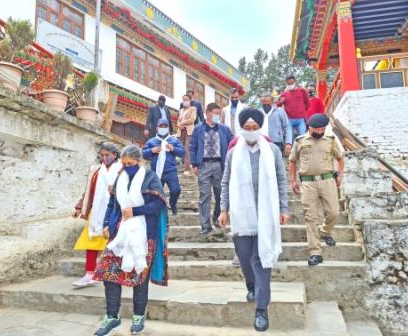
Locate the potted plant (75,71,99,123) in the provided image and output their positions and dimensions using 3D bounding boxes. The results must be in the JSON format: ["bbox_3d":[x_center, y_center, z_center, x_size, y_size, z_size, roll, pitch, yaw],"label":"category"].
[{"bbox_3d":[-1.659,-0.995,4.750,0.340,0.740,0.340,-1,-7,0],"label":"potted plant"}]

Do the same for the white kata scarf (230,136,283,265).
[{"bbox_3d":[0.416,0.263,2.720,0.430,1.050,0.300,-2,-7,8],"label":"white kata scarf"}]

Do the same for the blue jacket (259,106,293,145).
[{"bbox_3d":[1.003,-0.617,5.000,0.620,0.620,0.320,-2,-7,8],"label":"blue jacket"}]

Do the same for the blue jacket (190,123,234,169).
[{"bbox_3d":[0.118,-0.276,4.420,0.590,0.640,0.320,-1,-7,2],"label":"blue jacket"}]

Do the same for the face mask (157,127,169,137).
[{"bbox_3d":[-0.586,-0.515,4.750,0.165,0.135,0.100,-1,1,5],"label":"face mask"}]

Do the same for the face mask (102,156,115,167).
[{"bbox_3d":[-0.908,-0.062,3.200,0.125,0.100,0.085,-5,4,30],"label":"face mask"}]

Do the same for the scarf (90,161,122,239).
[{"bbox_3d":[-0.947,0.295,3.250,0.350,0.740,0.280,-3,-7,15],"label":"scarf"}]

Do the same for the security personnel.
[{"bbox_3d":[1.304,0.238,3.900,0.620,1.710,0.550,-2,-7,12],"label":"security personnel"}]

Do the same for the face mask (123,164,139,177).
[{"bbox_3d":[-0.592,0.020,2.710,0.140,0.110,0.095,-1,13,5],"label":"face mask"}]

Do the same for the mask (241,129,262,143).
[{"bbox_3d":[0.381,-0.261,2.700,0.170,0.115,0.110,-2,3,6],"label":"mask"}]

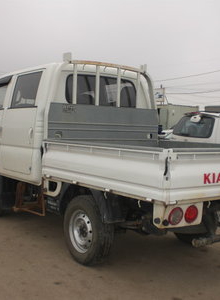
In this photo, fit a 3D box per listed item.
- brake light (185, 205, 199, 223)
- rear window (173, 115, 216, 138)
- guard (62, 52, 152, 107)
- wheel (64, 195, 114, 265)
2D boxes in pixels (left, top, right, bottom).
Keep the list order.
[{"bbox_3d":[0.659,0.519,3.363,0.145,0.145,0.050,0,3,-36],"label":"brake light"},{"bbox_3d":[1.883,-0.509,9.360,0.100,0.460,1.300,24,-6,-29],"label":"rear window"},{"bbox_3d":[-0.016,-0.838,5.174,1.460,0.600,0.090,0,3,-36],"label":"guard"},{"bbox_3d":[-0.221,0.811,4.272,0.200,0.670,0.670,0,3,-36],"label":"wheel"}]

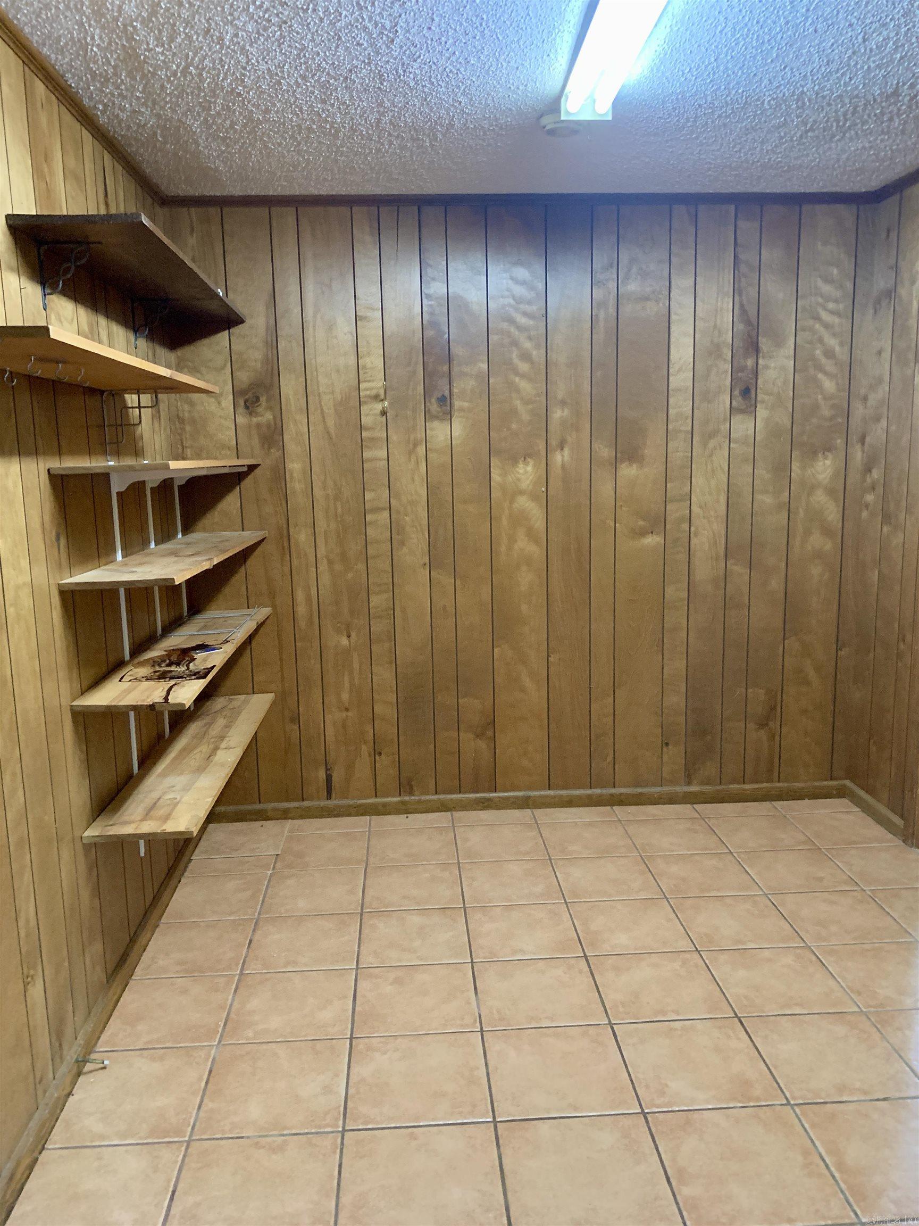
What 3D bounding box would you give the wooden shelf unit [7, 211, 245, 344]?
[{"bbox_3d":[-0.908,-0.918,2.796,0.292,0.172,1.507,-2,9,-4],"label":"wooden shelf unit"}]

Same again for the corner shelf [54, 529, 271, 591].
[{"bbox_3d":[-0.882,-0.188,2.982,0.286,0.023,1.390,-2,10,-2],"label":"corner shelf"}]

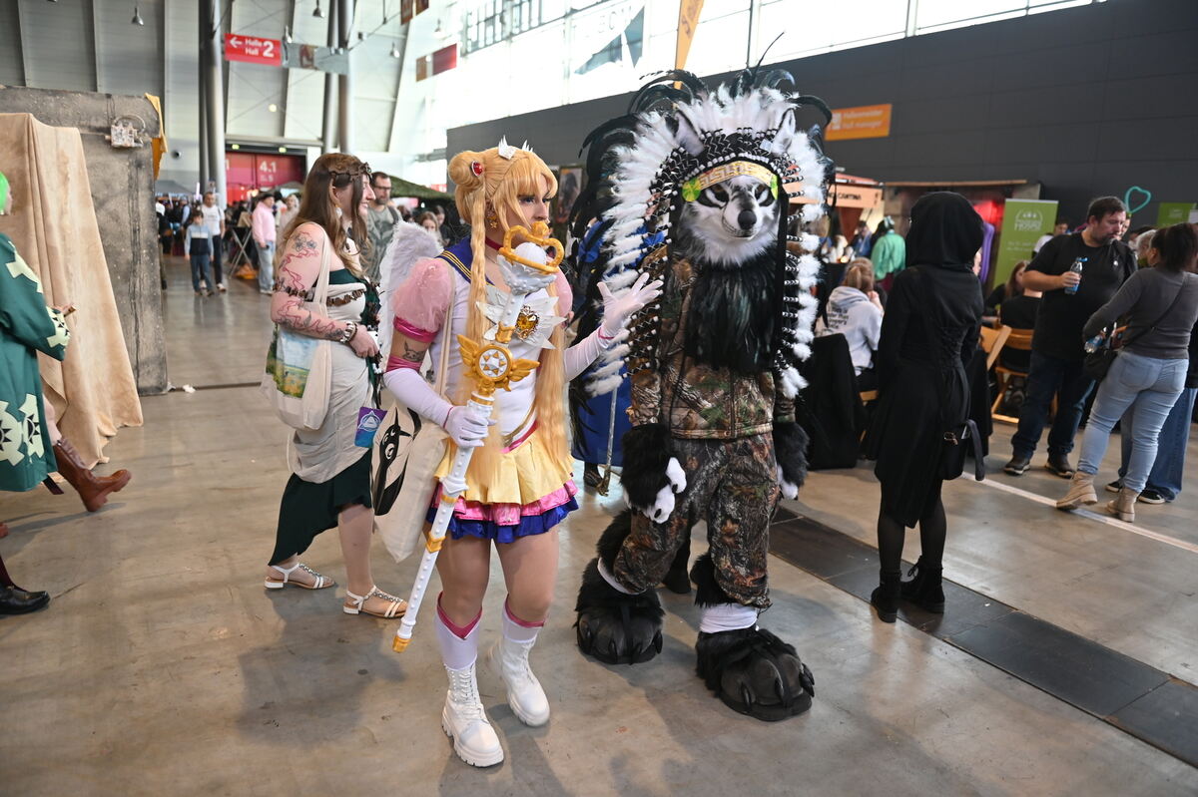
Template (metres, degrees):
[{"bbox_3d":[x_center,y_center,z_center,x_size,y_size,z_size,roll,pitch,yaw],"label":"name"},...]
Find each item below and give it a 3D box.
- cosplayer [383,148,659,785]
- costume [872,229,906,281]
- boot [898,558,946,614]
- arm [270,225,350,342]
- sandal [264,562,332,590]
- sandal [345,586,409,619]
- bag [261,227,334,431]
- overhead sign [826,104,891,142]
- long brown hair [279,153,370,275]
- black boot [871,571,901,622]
[{"bbox_3d":[-0.239,0.169,2.270,0.740,1.715,0.560,-6,15,-33],"label":"cosplayer"},{"bbox_3d":[4.315,-2.111,11.823,0.580,0.760,0.380,0,13,-11],"label":"costume"},{"bbox_3d":[1.346,0.753,3.405,0.105,0.210,0.275,-6,15,-30],"label":"boot"},{"bbox_3d":[-0.983,-0.393,2.709,0.290,0.410,0.170,3,12,2],"label":"arm"},{"bbox_3d":[-1.274,0.740,3.413,0.270,0.100,0.095,0,13,-7],"label":"sandal"},{"bbox_3d":[-0.855,0.784,3.107,0.265,0.110,0.090,3,12,4],"label":"sandal"},{"bbox_3d":[-1.042,-0.229,2.745,0.290,0.710,0.160,3,12,5],"label":"bag"},{"bbox_3d":[7.349,-7.857,22.748,0.050,0.837,2.243,-7,15,-32],"label":"overhead sign"},{"bbox_3d":[-1.018,-0.679,2.965,0.310,0.450,0.250,-2,13,-15],"label":"long brown hair"},{"bbox_3d":[1.200,0.765,3.336,0.105,0.210,0.275,4,13,10],"label":"black boot"}]

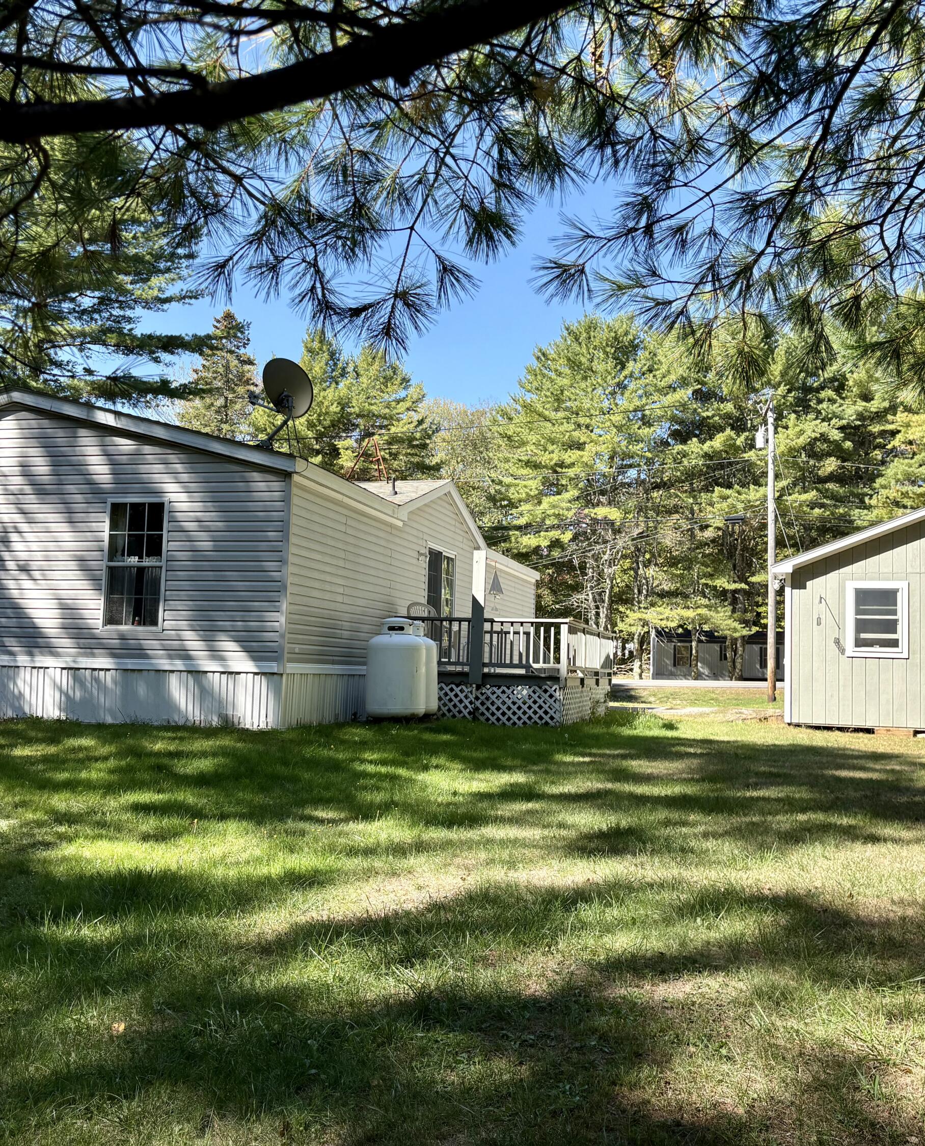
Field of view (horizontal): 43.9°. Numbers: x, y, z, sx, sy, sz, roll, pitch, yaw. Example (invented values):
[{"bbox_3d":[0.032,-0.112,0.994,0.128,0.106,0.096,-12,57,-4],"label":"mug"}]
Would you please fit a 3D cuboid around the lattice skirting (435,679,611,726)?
[{"bbox_3d":[0.824,2.088,19.006,2.559,0.615,5.492,0,-5,14],"label":"lattice skirting"}]

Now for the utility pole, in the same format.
[{"bbox_3d":[10.574,-0.910,39.362,0.280,10.722,0.280,1,-5,0],"label":"utility pole"}]

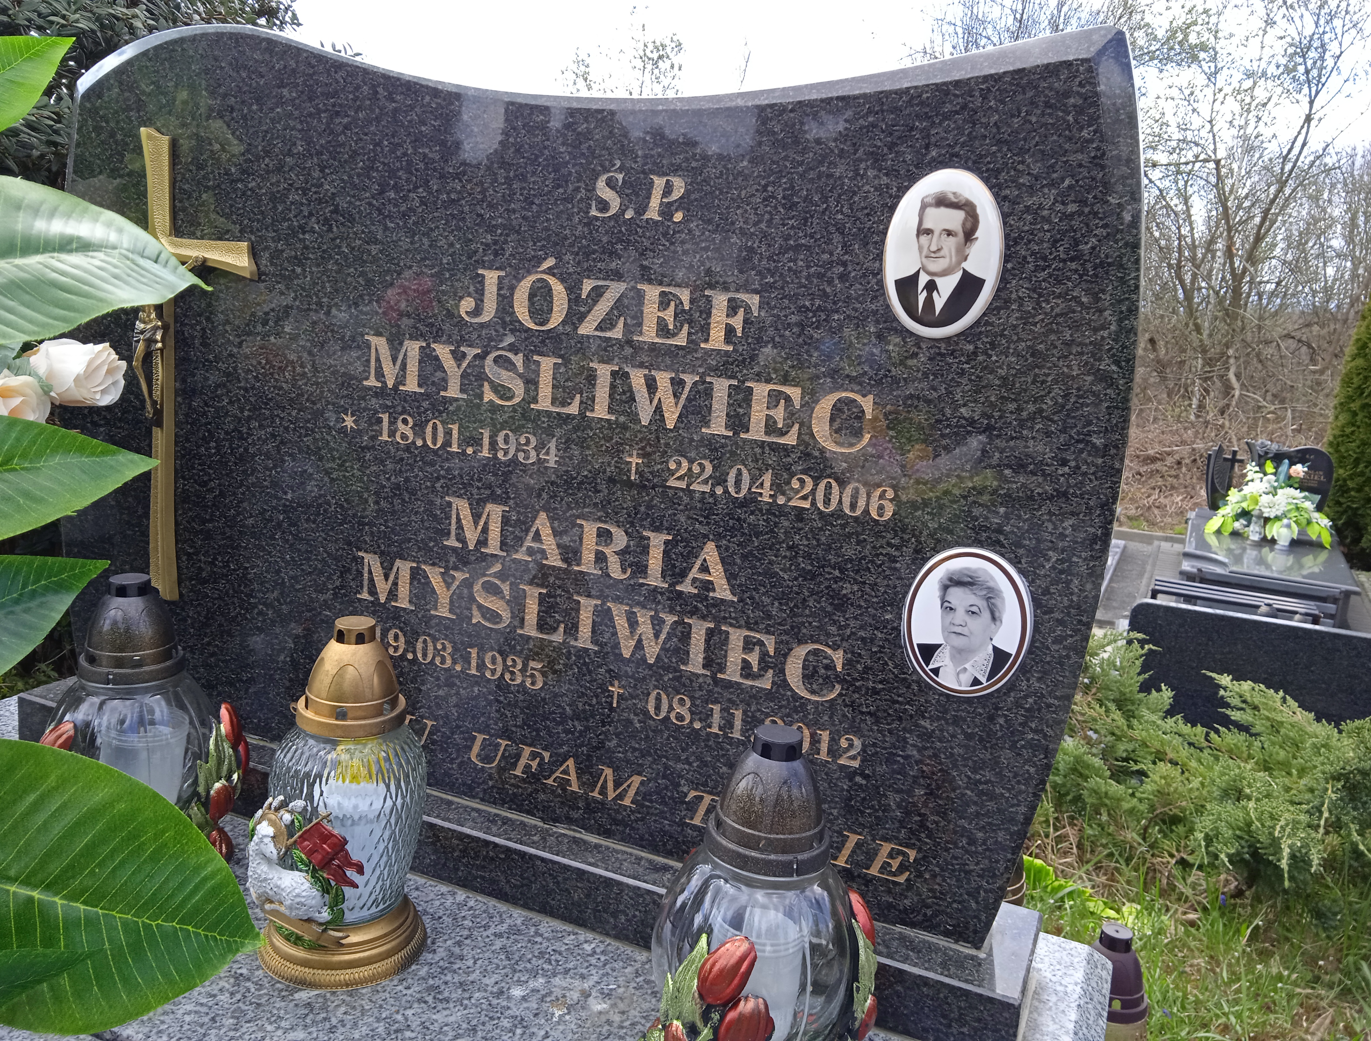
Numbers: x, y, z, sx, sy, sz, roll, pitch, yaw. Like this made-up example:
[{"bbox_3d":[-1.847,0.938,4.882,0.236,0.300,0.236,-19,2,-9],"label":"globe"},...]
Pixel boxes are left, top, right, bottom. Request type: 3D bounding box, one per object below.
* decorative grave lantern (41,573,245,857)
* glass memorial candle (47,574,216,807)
[{"bbox_3d":[-0.481,0.184,0.974,0.184,0.278,0.182,10,13,21],"label":"decorative grave lantern"},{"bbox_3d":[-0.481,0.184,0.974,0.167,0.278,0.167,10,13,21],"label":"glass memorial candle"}]

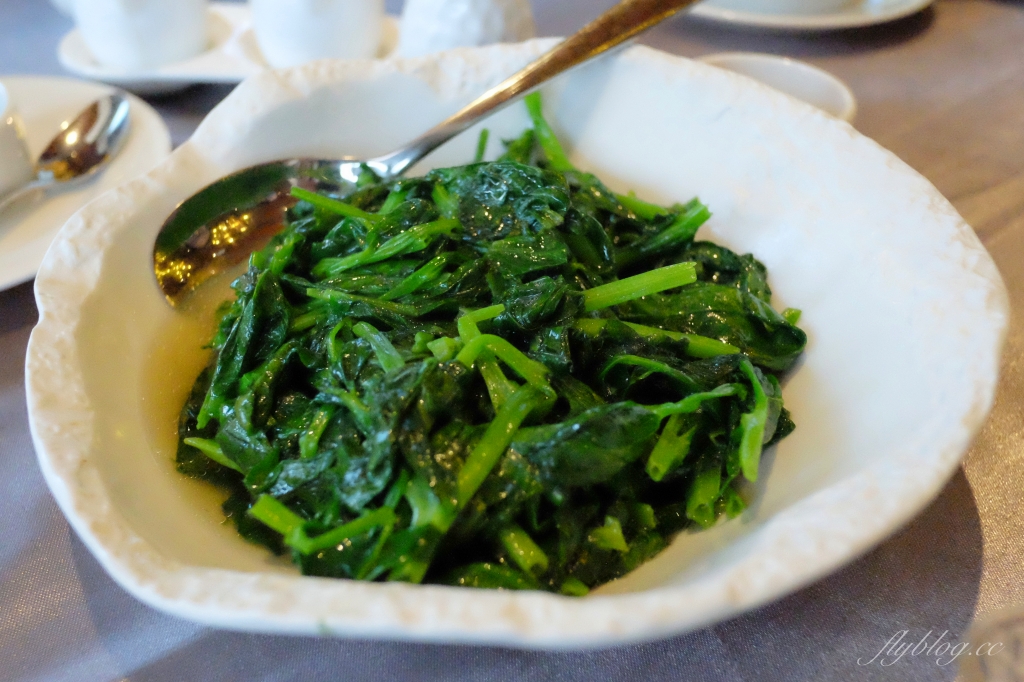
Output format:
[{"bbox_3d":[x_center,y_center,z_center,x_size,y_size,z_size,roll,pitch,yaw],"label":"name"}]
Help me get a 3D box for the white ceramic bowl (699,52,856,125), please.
[{"bbox_3d":[0.127,-0.119,0.398,0.094,0.020,0.094,1,44,-1],"label":"white ceramic bowl"}]

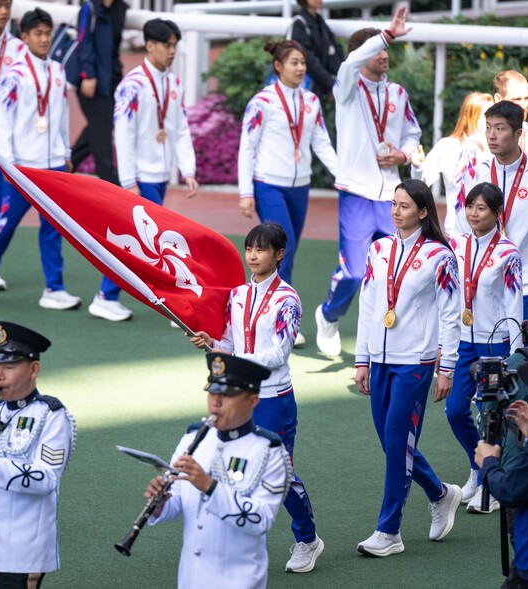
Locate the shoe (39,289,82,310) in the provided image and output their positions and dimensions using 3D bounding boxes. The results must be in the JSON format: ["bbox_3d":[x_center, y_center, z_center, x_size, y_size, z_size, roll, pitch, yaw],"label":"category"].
[{"bbox_3d":[-1.176,0.032,28.375,0.290,0.115,0.105,9,13,35],"label":"shoe"}]

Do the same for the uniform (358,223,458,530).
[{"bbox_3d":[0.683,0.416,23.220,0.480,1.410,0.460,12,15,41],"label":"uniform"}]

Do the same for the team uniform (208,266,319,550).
[{"bbox_3d":[0.023,0.568,22.072,0.480,1.330,0.550,8,13,31],"label":"team uniform"}]

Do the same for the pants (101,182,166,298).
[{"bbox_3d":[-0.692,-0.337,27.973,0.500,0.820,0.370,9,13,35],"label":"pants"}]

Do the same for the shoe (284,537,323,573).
[{"bbox_3d":[0.184,1.215,22.937,0.100,0.120,0.265,10,34,35],"label":"shoe"}]

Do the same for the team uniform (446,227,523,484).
[{"bbox_3d":[1.074,0.299,24.032,0.440,1.280,0.380,10,14,37],"label":"team uniform"}]

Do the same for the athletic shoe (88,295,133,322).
[{"bbox_3d":[-0.891,0.078,28.502,0.285,0.120,0.107,9,13,32],"label":"athletic shoe"}]

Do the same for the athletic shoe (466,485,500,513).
[{"bbox_3d":[1.055,0.988,23.543,0.095,0.115,0.260,9,14,37],"label":"athletic shoe"}]

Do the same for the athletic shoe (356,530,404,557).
[{"bbox_3d":[0.541,1.154,22.622,0.270,0.115,0.100,-9,14,-41],"label":"athletic shoe"}]

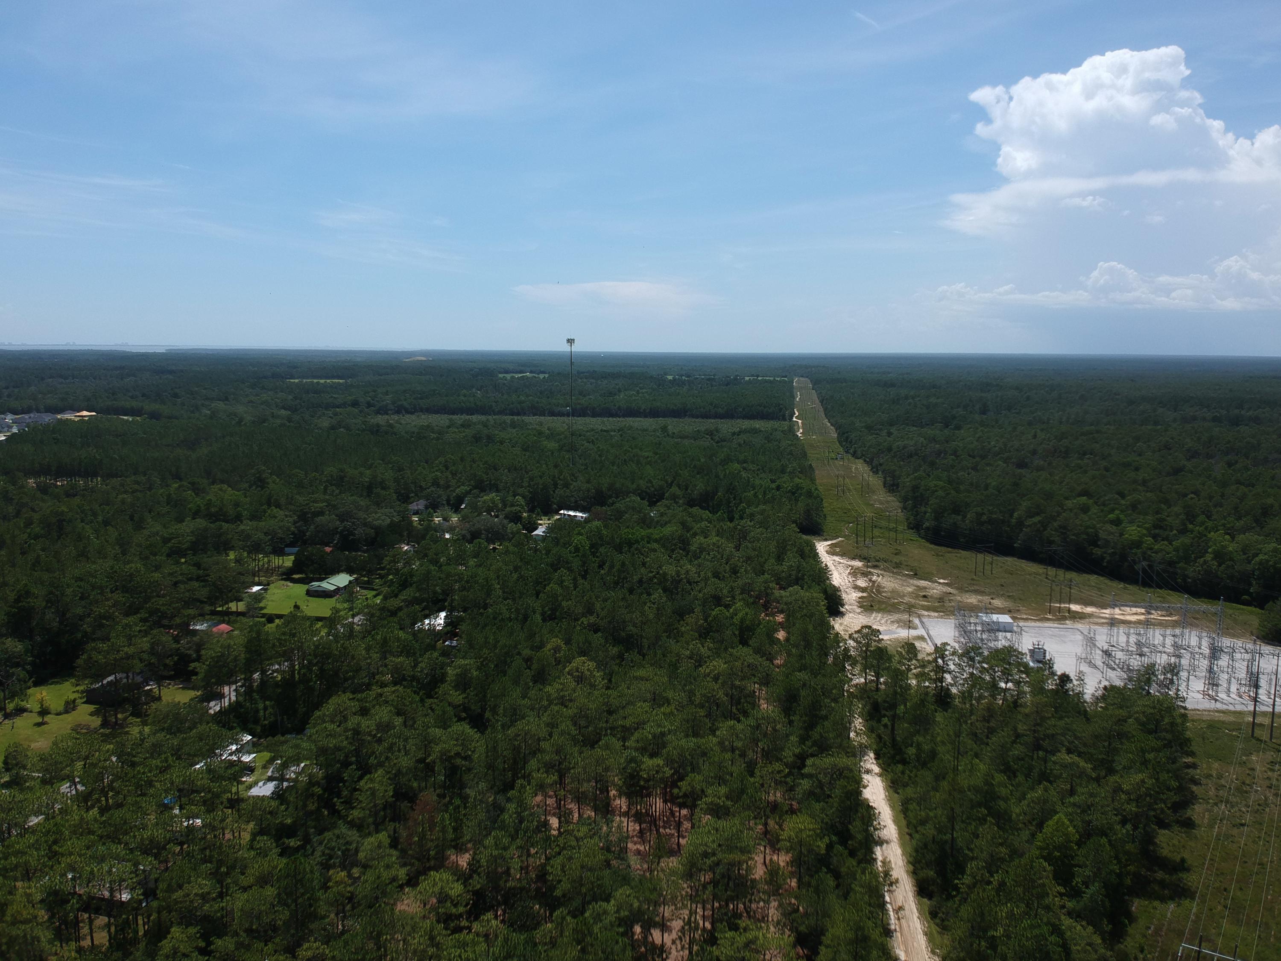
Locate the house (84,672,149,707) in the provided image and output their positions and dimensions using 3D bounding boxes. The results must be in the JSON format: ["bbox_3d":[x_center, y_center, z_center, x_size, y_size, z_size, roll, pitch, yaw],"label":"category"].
[{"bbox_3d":[-150.486,59.048,266.123,9.600,4.800,13.000,1,8,6],"label":"house"}]

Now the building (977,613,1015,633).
[{"bbox_3d":[128.892,51.632,335.675,10.391,3.506,9.119,2,8,8],"label":"building"}]

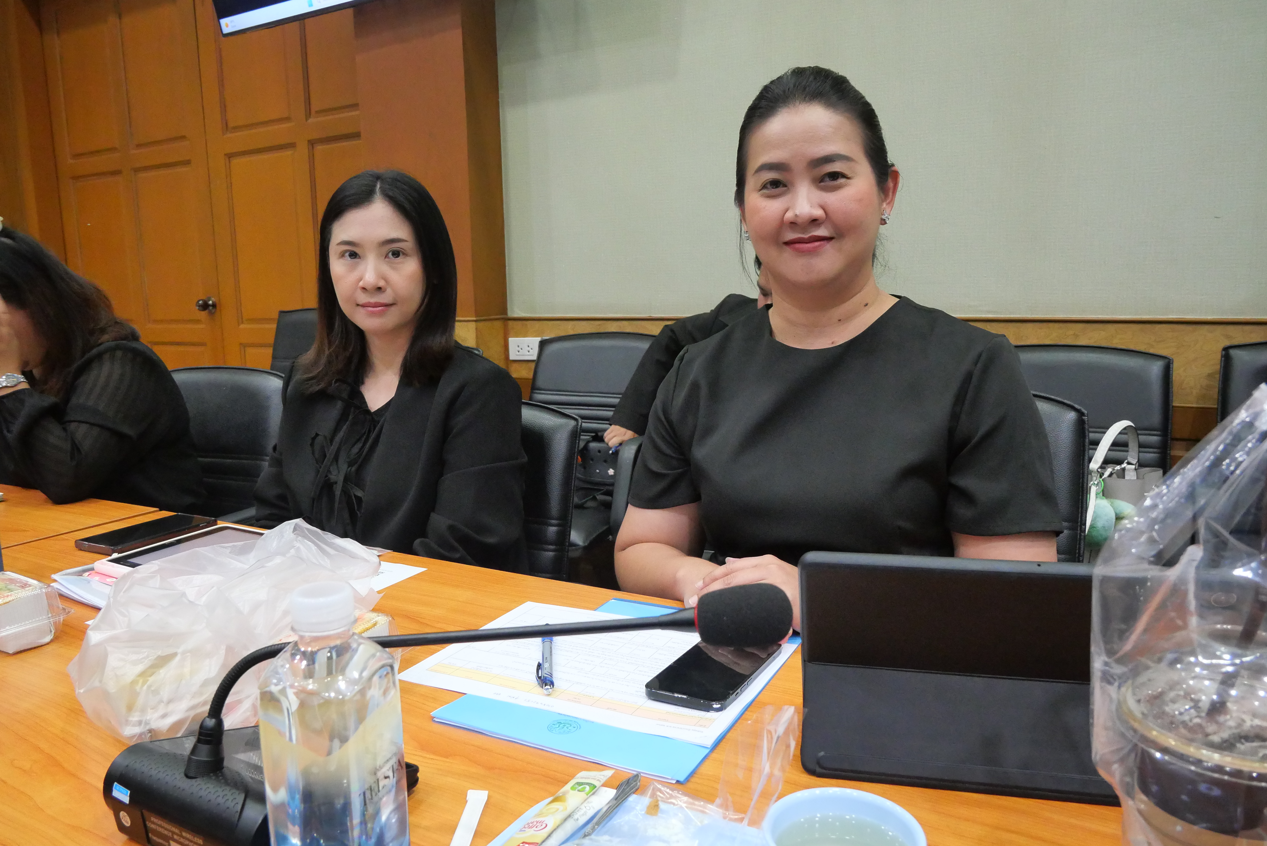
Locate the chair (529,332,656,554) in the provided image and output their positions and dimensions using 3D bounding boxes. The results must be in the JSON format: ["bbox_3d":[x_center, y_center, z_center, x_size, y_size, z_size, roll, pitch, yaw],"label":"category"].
[{"bbox_3d":[-0.185,0.270,2.251,0.600,0.985,0.640,3,9,27],"label":"chair"}]

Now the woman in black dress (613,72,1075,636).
[{"bbox_3d":[0.173,0.264,0.957,0.530,1.350,0.650,3,9,24],"label":"woman in black dress"}]

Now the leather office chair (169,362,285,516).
[{"bbox_3d":[-0.965,0.389,1.556,0.600,0.960,0.640,2,9,20],"label":"leather office chair"}]

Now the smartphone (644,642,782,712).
[{"bbox_3d":[0.075,0.217,0.749,0.071,0.008,0.147,4,9,29],"label":"smartphone"}]

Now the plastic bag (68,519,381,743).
[{"bbox_3d":[-0.363,0.164,0.775,0.250,0.120,0.240,3,9,25],"label":"plastic bag"}]

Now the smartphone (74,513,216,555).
[{"bbox_3d":[-0.708,0.158,1.238,0.080,0.011,0.165,2,9,19],"label":"smartphone"}]

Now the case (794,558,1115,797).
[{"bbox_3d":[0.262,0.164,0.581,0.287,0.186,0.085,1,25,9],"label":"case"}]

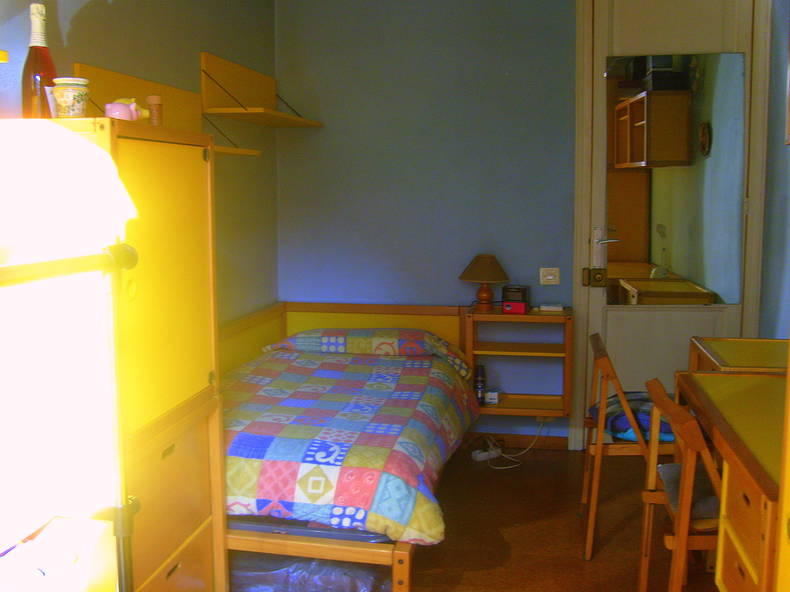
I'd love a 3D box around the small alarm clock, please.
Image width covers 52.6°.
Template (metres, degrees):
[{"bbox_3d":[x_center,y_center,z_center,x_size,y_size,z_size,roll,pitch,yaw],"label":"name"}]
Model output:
[{"bbox_3d":[0.586,0.019,3.872,0.119,0.128,0.084,1,8,11],"label":"small alarm clock"}]

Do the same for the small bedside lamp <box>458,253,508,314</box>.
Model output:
[{"bbox_3d":[0.448,-0.063,3.937,0.247,0.278,0.247,1,8,11],"label":"small bedside lamp"}]

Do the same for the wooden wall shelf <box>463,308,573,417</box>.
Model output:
[{"bbox_3d":[0.620,0.316,3.965,0.501,0.485,0.293,1,8,11],"label":"wooden wall shelf"}]

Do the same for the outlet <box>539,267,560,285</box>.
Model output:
[{"bbox_3d":[0.782,-0.098,4.023,0.095,0.081,0.014,1,8,11],"label":"outlet"}]

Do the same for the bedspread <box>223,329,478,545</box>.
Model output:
[{"bbox_3d":[-0.252,0.435,3.203,1.112,0.328,1.849,1,8,11],"label":"bedspread"}]

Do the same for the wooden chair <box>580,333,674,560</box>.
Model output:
[{"bbox_3d":[0.934,0.559,3.008,0.449,0.770,0.449,1,8,11],"label":"wooden chair"}]

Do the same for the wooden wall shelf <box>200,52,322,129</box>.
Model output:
[{"bbox_3d":[-0.587,-0.932,3.726,0.261,0.267,0.884,1,8,11],"label":"wooden wall shelf"}]

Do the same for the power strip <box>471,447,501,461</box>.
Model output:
[{"bbox_3d":[0.450,0.799,4.038,0.165,0.042,0.055,-6,9,-33],"label":"power strip"}]

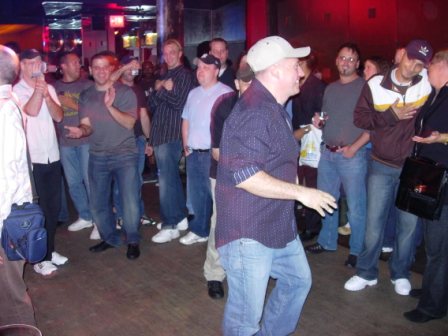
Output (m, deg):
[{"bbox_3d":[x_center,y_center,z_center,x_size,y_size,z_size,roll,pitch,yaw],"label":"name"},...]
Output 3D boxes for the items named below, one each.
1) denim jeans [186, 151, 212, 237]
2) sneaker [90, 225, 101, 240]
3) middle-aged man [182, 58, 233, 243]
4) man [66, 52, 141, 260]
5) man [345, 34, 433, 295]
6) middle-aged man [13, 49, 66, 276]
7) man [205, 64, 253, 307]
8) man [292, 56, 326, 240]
[{"bbox_3d":[-0.191,0.210,4.585,0.400,0.860,0.320,5,13,24],"label":"denim jeans"},{"bbox_3d":[-1.230,0.599,4.780,0.110,0.120,0.290,-2,12,-8],"label":"sneaker"},{"bbox_3d":[-0.151,-0.167,4.508,0.510,1.730,0.340,5,13,24],"label":"middle-aged man"},{"bbox_3d":[-1.012,-0.115,4.200,0.620,1.750,0.450,-1,12,-6],"label":"man"},{"bbox_3d":[1.175,0.010,3.514,0.620,1.780,0.420,2,12,11],"label":"man"},{"bbox_3d":[-1.436,-0.048,3.870,0.470,1.750,0.430,-11,16,-42],"label":"middle-aged man"},{"bbox_3d":[0.101,0.071,3.440,0.540,1.690,0.360,-1,12,-6],"label":"man"},{"bbox_3d":[0.784,-0.188,4.561,0.500,1.750,0.380,10,15,40],"label":"man"}]

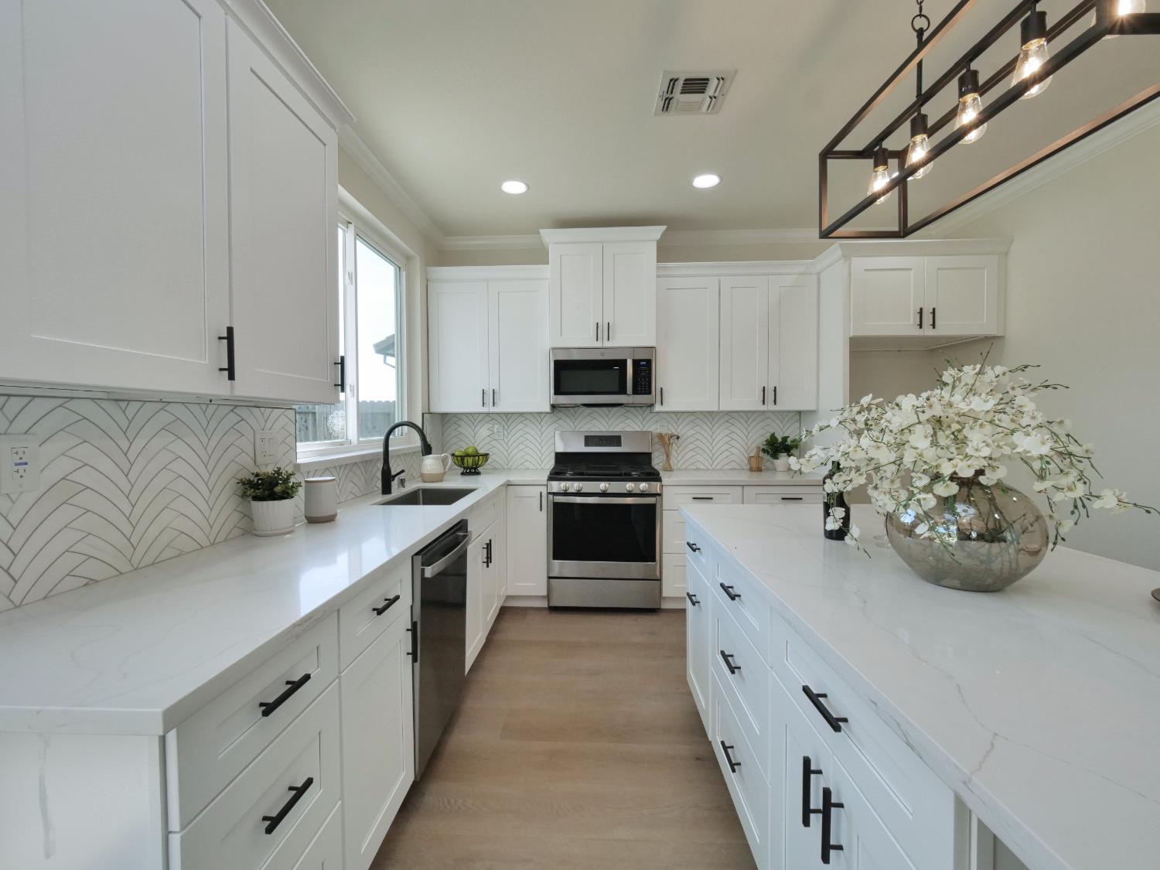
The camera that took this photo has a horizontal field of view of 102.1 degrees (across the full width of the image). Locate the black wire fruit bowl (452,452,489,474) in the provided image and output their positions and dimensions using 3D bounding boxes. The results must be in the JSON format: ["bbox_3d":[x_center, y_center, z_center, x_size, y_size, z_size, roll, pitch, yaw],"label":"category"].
[{"bbox_3d":[-0.838,0.223,3.601,0.281,0.161,0.281,0,1,0],"label":"black wire fruit bowl"}]

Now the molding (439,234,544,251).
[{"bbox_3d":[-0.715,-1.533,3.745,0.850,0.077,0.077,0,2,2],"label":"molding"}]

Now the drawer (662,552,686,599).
[{"bbox_3d":[0.840,0.948,3.433,0.532,0.295,0.500,0,2,2],"label":"drawer"}]

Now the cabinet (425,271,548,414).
[{"bbox_3d":[-0.674,-0.711,3.669,0.920,1.075,0.372,0,1,2],"label":"cabinet"}]

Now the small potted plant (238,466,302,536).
[{"bbox_3d":[-1.097,0.235,1.679,0.186,0.231,0.191,0,1,2],"label":"small potted plant"}]

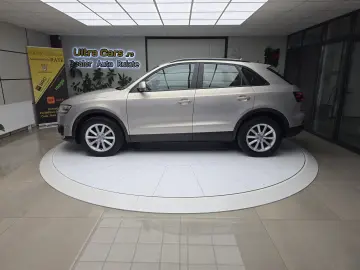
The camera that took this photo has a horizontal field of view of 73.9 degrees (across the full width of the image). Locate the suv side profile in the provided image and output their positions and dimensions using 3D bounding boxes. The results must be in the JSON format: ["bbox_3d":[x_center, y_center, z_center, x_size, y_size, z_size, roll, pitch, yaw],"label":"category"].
[{"bbox_3d":[0.000,-0.602,4.610,4.385,1.600,1.860,0,14,0],"label":"suv side profile"}]

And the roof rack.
[{"bbox_3d":[0.520,-1.325,4.411,1.400,0.090,1.100,0,14,0],"label":"roof rack"}]

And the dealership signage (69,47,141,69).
[{"bbox_3d":[-2.270,-2.332,7.253,2.100,0.600,0.070,0,14,1],"label":"dealership signage"}]

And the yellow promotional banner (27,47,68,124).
[{"bbox_3d":[-3.545,-1.248,6.500,0.860,2.060,0.120,-4,14,-16],"label":"yellow promotional banner"}]

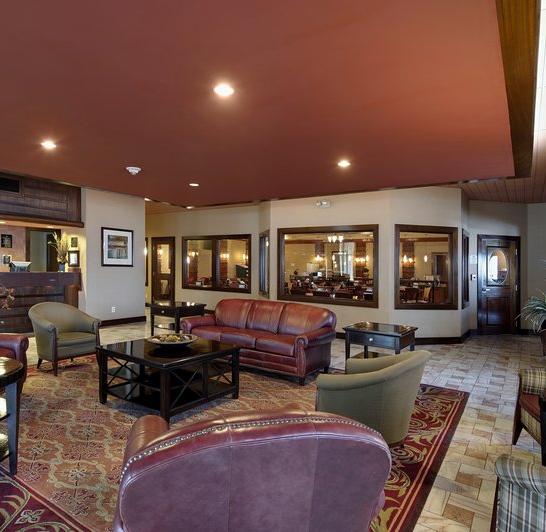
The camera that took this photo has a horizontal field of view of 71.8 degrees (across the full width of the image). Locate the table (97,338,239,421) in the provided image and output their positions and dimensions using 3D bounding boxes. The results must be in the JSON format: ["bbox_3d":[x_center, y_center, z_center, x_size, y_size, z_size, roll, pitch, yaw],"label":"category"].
[{"bbox_3d":[-1.053,1.126,3.903,1.027,0.540,1.022,1,0,34],"label":"table"}]

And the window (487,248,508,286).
[{"bbox_3d":[4.996,0.014,8.382,0.513,0.799,0.050,1,0,-11],"label":"window"}]

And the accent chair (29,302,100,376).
[{"bbox_3d":[-2.790,0.934,5.065,0.760,0.845,0.730,1,0,34],"label":"accent chair"}]

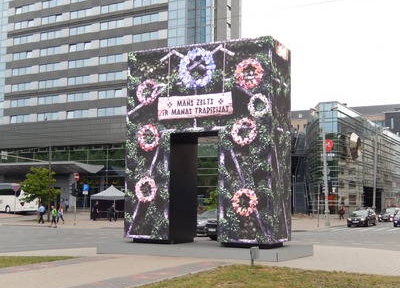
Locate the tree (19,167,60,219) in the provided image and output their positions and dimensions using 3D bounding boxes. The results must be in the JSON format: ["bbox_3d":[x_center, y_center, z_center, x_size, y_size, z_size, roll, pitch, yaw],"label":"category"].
[{"bbox_3d":[-15.009,4.686,55.738,3.750,5.050,3.700,1,-5,0],"label":"tree"}]

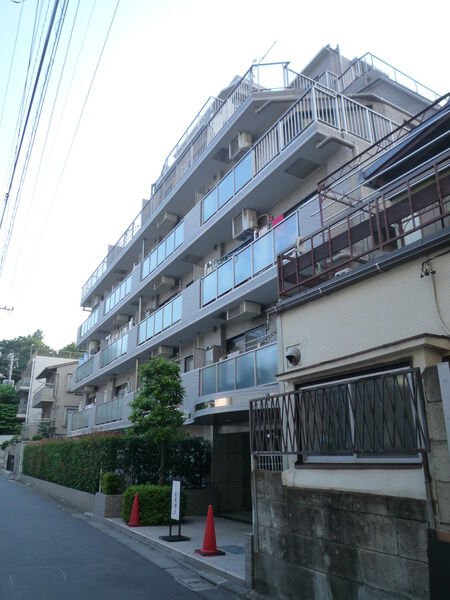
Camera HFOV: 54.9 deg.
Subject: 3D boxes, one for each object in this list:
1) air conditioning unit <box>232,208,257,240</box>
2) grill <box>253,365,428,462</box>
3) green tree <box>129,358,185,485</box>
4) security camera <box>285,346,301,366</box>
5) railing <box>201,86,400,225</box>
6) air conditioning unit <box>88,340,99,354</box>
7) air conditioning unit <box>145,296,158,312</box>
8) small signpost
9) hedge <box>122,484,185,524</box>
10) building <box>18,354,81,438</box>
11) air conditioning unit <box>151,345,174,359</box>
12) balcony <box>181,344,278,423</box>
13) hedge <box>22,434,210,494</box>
[{"bbox_3d":[0.586,-2.258,12.848,0.300,0.660,0.800,11,-22,-29],"label":"air conditioning unit"},{"bbox_3d":[1.015,1.358,4.758,0.070,0.765,2.660,11,-22,-28],"label":"grill"},{"bbox_3d":[-1.787,3.532,11.854,1.500,4.100,1.500,11,-22,-29],"label":"green tree"},{"bbox_3d":[0.840,0.689,5.251,0.140,0.195,0.150,11,-22,-28],"label":"security camera"},{"bbox_3d":[1.842,-3.394,12.601,2.750,1.038,5.450,11,-22,-28],"label":"railing"},{"bbox_3d":[-8.100,2.899,26.762,0.300,0.660,0.800,11,-22,-29],"label":"air conditioning unit"},{"bbox_3d":[-3.329,0.249,19.625,0.290,0.560,0.700,11,-22,-29],"label":"air conditioning unit"},{"bbox_3d":[-0.926,4.033,8.364,0.450,1.030,0.460,11,-22,-28],"label":"small signpost"},{"bbox_3d":[-1.688,4.843,10.262,1.070,0.780,1.250,11,-22,-28],"label":"hedge"},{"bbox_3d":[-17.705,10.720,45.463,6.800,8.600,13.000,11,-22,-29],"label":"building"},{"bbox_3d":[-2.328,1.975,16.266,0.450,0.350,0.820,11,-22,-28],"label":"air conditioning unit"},{"bbox_3d":[0.463,2.384,11.566,1.300,1.420,5.400,11,-22,-29],"label":"balcony"},{"bbox_3d":[-6.913,7.645,20.618,2.800,1.680,20.000,11,-22,-28],"label":"hedge"}]

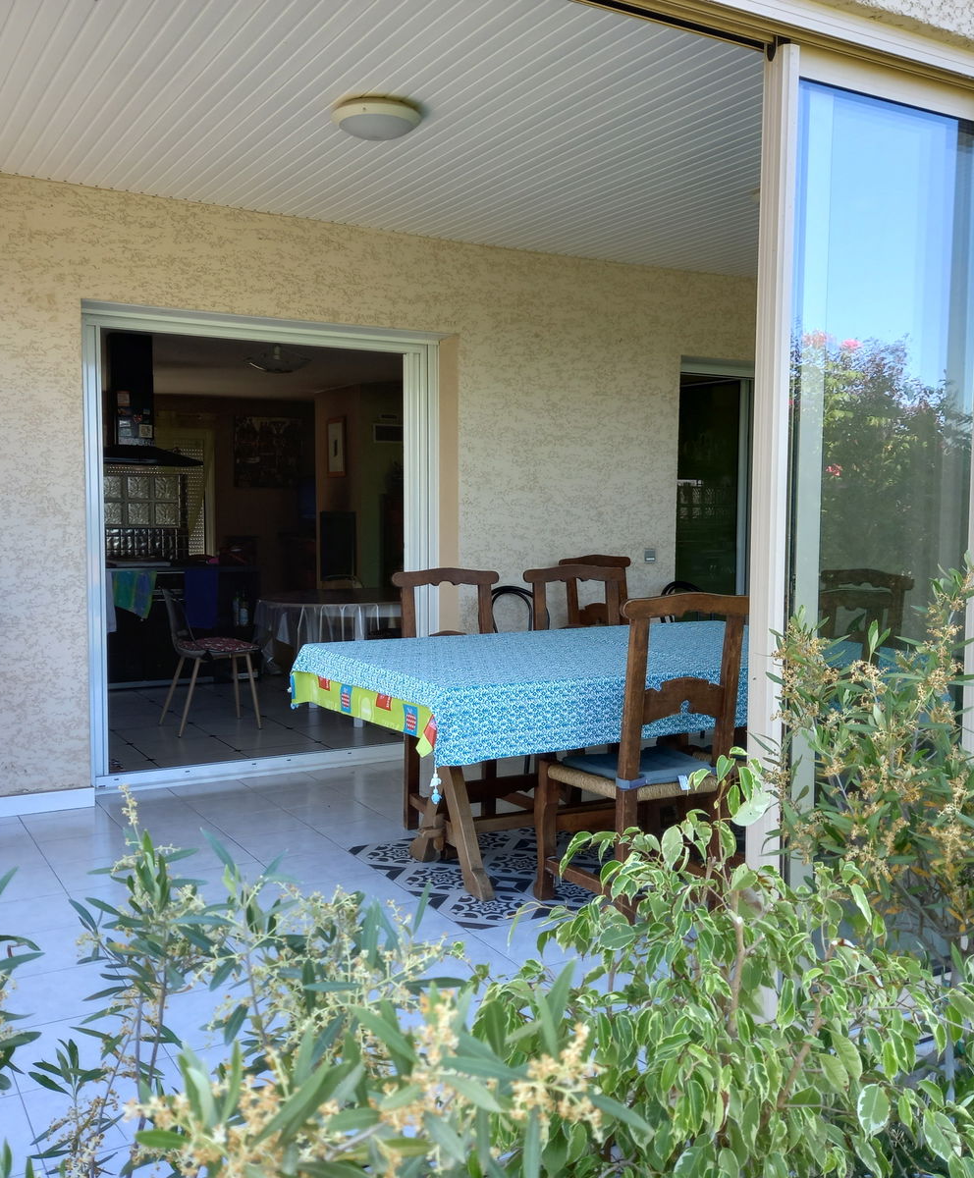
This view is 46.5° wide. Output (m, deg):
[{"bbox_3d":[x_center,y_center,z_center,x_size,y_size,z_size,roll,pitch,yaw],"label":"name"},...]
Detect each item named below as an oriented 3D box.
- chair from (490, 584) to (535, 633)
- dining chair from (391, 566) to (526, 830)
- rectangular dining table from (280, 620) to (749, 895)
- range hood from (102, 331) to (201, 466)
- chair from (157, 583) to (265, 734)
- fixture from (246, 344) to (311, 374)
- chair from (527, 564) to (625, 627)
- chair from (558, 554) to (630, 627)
[{"bbox_3d":[0.218,0.450,5.685,0.420,0.900,0.500,-2,5,-31],"label":"chair"},{"bbox_3d":[-0.043,0.453,4.552,0.510,1.055,0.500,-2,5,-31],"label":"dining chair"},{"bbox_3d":[0.477,0.610,4.301,2.060,0.782,1.150,-2,5,-27],"label":"rectangular dining table"},{"bbox_3d":[-2.584,-1.361,8.245,0.900,0.950,0.550,-2,5,-31],"label":"range hood"},{"bbox_3d":[-1.595,0.395,6.558,0.590,0.820,0.460,-2,5,-31],"label":"chair"},{"bbox_3d":[-1.406,-1.617,7.689,0.460,0.290,0.460,-2,5,-31],"label":"fixture"},{"bbox_3d":[0.516,0.436,4.824,0.510,1.055,0.500,-2,5,-28],"label":"chair"},{"bbox_3d":[0.686,0.353,5.968,0.510,1.055,0.500,-2,5,-31],"label":"chair"}]

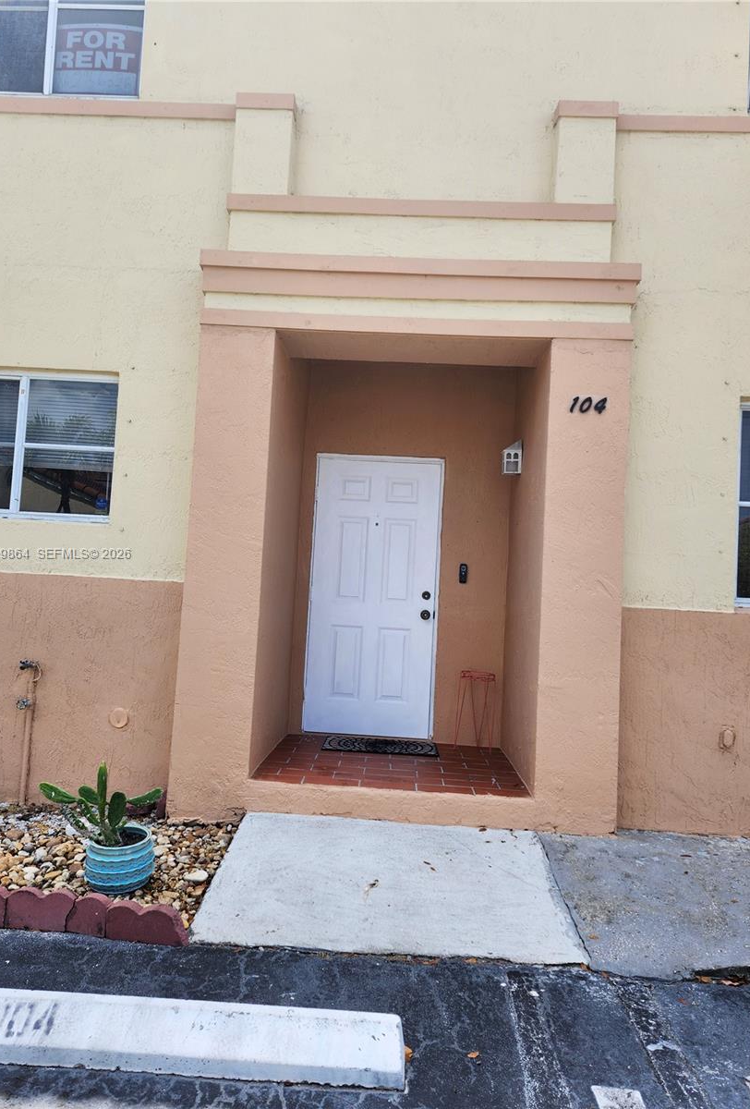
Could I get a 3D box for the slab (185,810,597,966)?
[{"bbox_3d":[0.064,1.564,3.462,1.580,0.100,1.060,3,8,3],"label":"slab"}]

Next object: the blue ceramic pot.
[{"bbox_3d":[-1.119,1.339,3.242,0.310,0.210,0.310,3,-3,0],"label":"blue ceramic pot"}]

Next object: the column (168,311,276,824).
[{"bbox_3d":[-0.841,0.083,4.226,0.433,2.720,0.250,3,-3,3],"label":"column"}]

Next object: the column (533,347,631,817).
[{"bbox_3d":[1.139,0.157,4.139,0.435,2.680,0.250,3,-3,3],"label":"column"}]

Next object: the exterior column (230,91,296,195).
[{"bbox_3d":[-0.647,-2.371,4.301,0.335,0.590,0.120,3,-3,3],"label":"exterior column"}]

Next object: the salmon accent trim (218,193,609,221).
[{"bbox_3d":[0.253,-1.968,4.233,2.210,0.096,0.100,3,-3,3],"label":"salmon accent trim"}]

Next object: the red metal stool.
[{"bbox_3d":[0.710,1.105,5.191,0.265,0.535,0.265,3,-3,3],"label":"red metal stool"}]

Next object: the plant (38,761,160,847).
[{"bbox_3d":[-1.214,1.084,3.262,0.560,0.335,0.360,3,-3,3],"label":"plant"}]

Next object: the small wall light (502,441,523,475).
[{"bbox_3d":[0.940,-0.664,5.036,0.120,0.235,0.125,3,-3,3],"label":"small wall light"}]

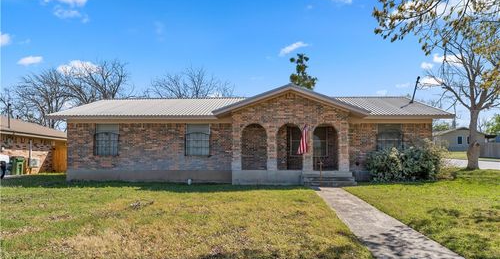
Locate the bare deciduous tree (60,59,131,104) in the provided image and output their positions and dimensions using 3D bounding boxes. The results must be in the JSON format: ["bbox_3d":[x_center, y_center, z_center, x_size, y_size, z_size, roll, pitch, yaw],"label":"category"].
[{"bbox_3d":[-13.900,-1.440,30.000,6.900,9.600,6.700,0,-2,2],"label":"bare deciduous tree"}]

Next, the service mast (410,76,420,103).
[{"bbox_3d":[8.700,-2.100,17.500,0.160,1.500,0.160,13,-1,2],"label":"service mast"}]

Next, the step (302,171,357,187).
[{"bbox_3d":[3.300,2.050,13.800,2.150,0.620,0.950,0,-2,2],"label":"step"}]

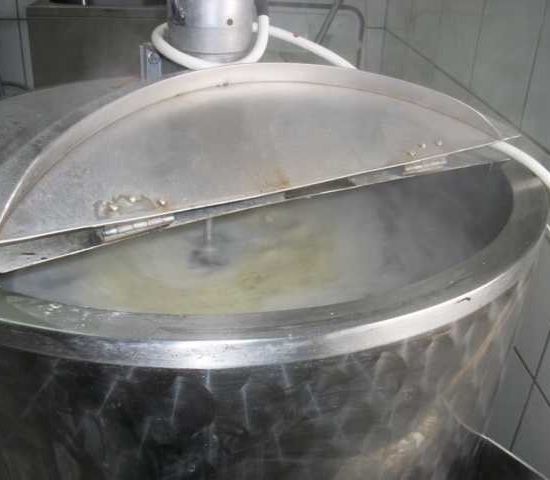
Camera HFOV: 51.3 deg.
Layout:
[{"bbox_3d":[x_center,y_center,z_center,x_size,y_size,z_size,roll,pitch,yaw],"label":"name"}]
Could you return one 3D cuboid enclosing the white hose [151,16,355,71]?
[{"bbox_3d":[-0.023,-0.234,0.681,0.248,0.072,0.144,3,27,0],"label":"white hose"}]

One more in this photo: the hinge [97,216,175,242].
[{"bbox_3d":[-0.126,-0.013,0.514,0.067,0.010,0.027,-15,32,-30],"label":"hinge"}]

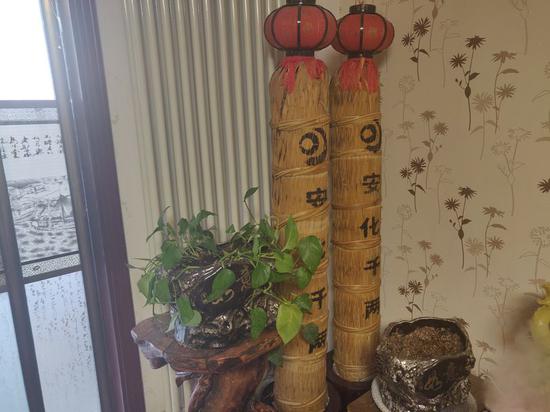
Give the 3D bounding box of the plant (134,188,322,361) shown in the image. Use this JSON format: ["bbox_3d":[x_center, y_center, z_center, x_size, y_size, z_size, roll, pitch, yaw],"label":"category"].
[{"bbox_3d":[-0.158,0.190,1.332,0.580,0.480,0.460,-4,11,-7],"label":"plant"}]

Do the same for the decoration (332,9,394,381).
[{"bbox_3d":[0.385,-0.007,1.817,0.270,1.663,0.270,-3,11,1],"label":"decoration"}]

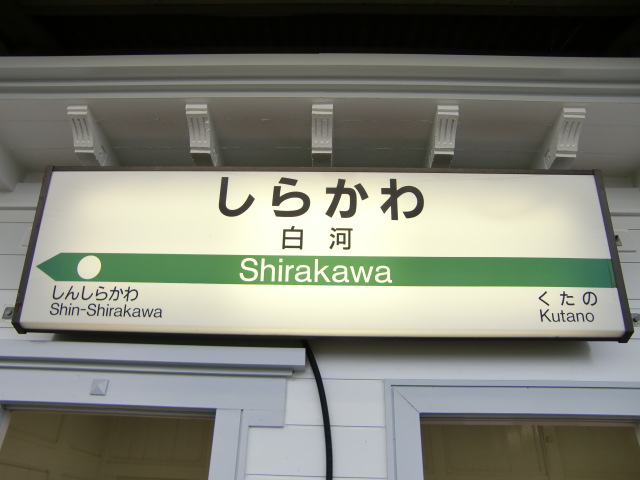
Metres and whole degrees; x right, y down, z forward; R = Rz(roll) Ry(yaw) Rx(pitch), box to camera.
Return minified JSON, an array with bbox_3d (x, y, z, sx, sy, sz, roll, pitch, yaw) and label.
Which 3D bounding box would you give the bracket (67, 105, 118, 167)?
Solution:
[{"bbox_3d":[-0.897,-0.345,2.057,0.077,0.132,0.383,1,-29,2],"label":"bracket"}]

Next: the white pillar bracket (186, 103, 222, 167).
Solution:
[{"bbox_3d":[-0.450,-0.344,2.034,0.077,0.132,0.383,1,-29,2],"label":"white pillar bracket"}]

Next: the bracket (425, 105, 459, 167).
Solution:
[{"bbox_3d":[0.466,-0.333,2.003,0.077,0.132,0.383,1,-29,2],"label":"bracket"}]

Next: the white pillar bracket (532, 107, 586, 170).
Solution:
[{"bbox_3d":[0.921,-0.319,2.002,0.077,0.132,0.383,1,-29,2],"label":"white pillar bracket"}]

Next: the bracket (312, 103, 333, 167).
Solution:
[{"bbox_3d":[0.013,-0.340,2.015,0.077,0.132,0.383,1,-29,2],"label":"bracket"}]

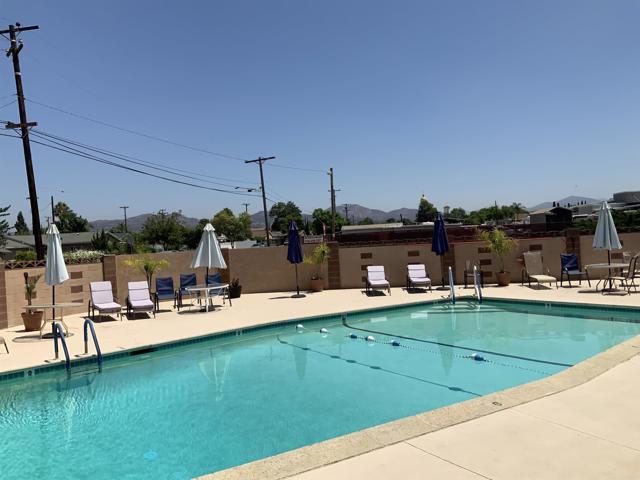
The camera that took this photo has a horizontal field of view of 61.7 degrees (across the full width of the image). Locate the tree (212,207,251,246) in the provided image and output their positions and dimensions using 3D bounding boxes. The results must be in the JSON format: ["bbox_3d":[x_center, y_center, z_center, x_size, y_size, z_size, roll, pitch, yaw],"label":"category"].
[{"bbox_3d":[-9.416,-0.441,57.984,4.300,5.942,4.300,-3,0,-9],"label":"tree"}]

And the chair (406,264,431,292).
[{"bbox_3d":[3.098,1.210,16.993,0.660,0.840,1.850,-3,0,6],"label":"chair"}]

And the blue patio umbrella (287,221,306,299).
[{"bbox_3d":[-0.807,0.609,17.656,0.570,2.510,0.570,-5,0,0],"label":"blue patio umbrella"}]

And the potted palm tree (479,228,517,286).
[{"bbox_3d":[5.931,0.543,17.776,1.200,1.920,1.150,-3,0,18],"label":"potted palm tree"}]

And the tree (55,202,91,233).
[{"bbox_3d":[-30.266,-0.450,66.012,4.600,8.200,4.600,-3,0,-25],"label":"tree"}]

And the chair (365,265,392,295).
[{"bbox_3d":[1.820,1.282,16.843,0.660,0.830,1.850,-3,0,5],"label":"chair"}]

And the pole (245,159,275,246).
[{"bbox_3d":[-5.297,-3.111,52.000,2.750,9.840,0.300,-6,0,12],"label":"pole"}]

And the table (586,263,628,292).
[{"bbox_3d":[7.805,1.032,14.519,1.220,0.710,1.220,-3,0,28],"label":"table"}]

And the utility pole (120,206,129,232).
[{"bbox_3d":[-39.749,-1.181,109.970,1.900,11.193,0.600,-3,0,-20],"label":"utility pole"}]

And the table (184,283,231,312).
[{"bbox_3d":[-3.120,1.607,14.862,1.220,0.680,1.220,-3,0,-11],"label":"table"}]

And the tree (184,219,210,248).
[{"bbox_3d":[-11.949,0.272,51.987,2.800,4.722,2.800,-3,0,-13],"label":"tree"}]

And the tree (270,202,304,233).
[{"bbox_3d":[-5.112,-2.376,85.033,5.900,7.780,5.900,-3,0,0],"label":"tree"}]

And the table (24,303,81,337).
[{"bbox_3d":[-6.032,1.833,12.097,1.280,0.690,1.280,-3,1,-30],"label":"table"}]

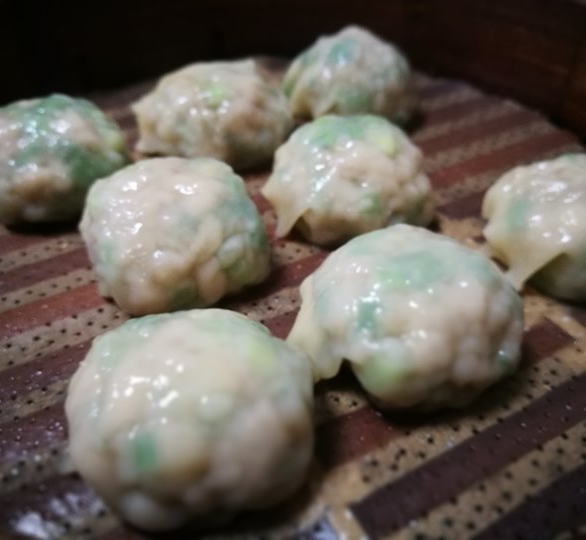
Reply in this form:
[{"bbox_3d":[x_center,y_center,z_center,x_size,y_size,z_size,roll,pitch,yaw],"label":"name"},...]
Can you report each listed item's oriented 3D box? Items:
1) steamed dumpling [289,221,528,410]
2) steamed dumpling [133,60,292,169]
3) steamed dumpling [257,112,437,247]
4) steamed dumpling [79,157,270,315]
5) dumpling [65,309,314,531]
[{"bbox_3d":[0.024,0.009,0.124,0.051,0.033,0.046,1,41,0],"label":"steamed dumpling"},{"bbox_3d":[-0.028,-0.055,0.198,0.054,0.032,0.051,1,41,0],"label":"steamed dumpling"},{"bbox_3d":[0.016,-0.027,0.166,0.050,0.033,0.047,1,41,0],"label":"steamed dumpling"},{"bbox_3d":[-0.030,-0.009,0.144,0.047,0.035,0.046,1,41,0],"label":"steamed dumpling"},{"bbox_3d":[-0.019,0.026,0.106,0.045,0.032,0.043,1,41,0],"label":"dumpling"}]

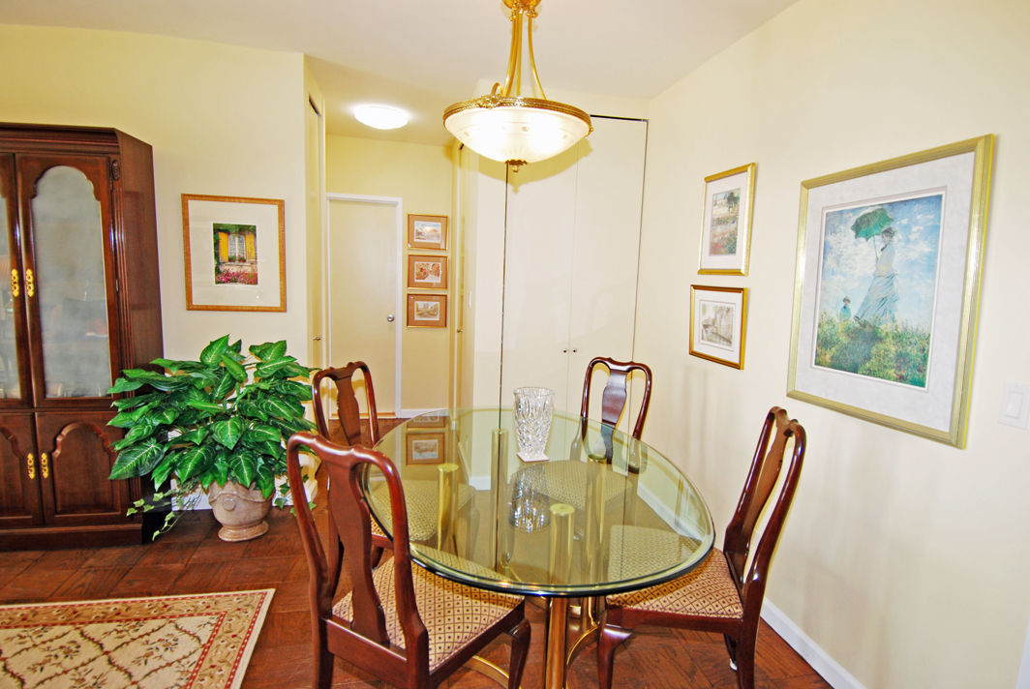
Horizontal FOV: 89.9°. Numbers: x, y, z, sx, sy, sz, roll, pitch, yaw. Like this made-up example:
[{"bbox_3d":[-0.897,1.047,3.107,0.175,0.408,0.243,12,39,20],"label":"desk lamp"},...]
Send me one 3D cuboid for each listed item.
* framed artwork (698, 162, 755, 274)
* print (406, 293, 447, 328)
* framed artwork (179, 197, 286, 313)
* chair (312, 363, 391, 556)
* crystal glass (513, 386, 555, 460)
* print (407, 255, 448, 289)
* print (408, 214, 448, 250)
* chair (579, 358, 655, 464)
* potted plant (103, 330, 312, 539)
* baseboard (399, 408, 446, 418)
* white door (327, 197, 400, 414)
[{"bbox_3d":[1.014,-0.590,2.519,0.028,0.500,0.410,1,8,-13],"label":"framed artwork"},{"bbox_3d":[-0.827,-0.314,4.884,0.375,0.318,0.025,1,8,-13],"label":"print"},{"bbox_3d":[-1.536,-0.489,2.833,0.515,0.622,0.028,1,8,-13],"label":"framed artwork"},{"bbox_3d":[-0.501,0.618,2.168,0.570,1.020,0.510,5,8,20],"label":"chair"},{"bbox_3d":[0.073,0.309,2.002,0.165,0.265,0.165,2,8,0],"label":"crystal glass"},{"bbox_3d":[-0.835,-0.691,4.955,0.385,0.318,0.022,0,7,-12],"label":"print"},{"bbox_3d":[-0.804,-1.042,4.781,0.373,0.318,0.025,1,8,-13],"label":"print"},{"bbox_3d":[0.327,0.610,2.464,0.560,1.020,0.510,-4,10,-39],"label":"chair"},{"bbox_3d":[-1.478,0.490,2.623,0.920,1.070,0.760,1,8,-13],"label":"potted plant"},{"bbox_3d":[-0.883,0.675,5.020,0.460,0.090,0.020,1,8,-13],"label":"baseboard"},{"bbox_3d":[-1.393,-0.301,4.774,0.610,2.030,0.050,1,8,-13],"label":"white door"}]

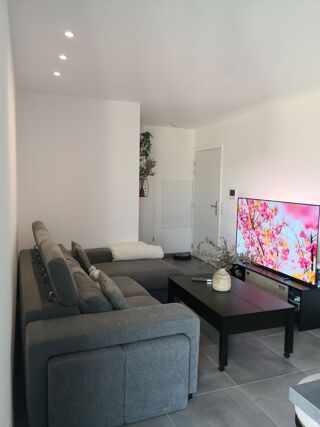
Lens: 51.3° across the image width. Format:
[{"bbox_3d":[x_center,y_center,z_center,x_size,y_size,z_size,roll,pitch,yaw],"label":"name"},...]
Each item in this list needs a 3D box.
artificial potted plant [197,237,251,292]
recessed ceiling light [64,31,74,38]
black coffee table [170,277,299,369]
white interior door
[{"bbox_3d":[0.609,0.484,3.170,0.490,0.470,0.400,2,5,11],"label":"artificial potted plant"},{"bbox_3d":[-0.684,-1.356,2.518,0.083,0.030,0.083,-1,5,-21],"label":"recessed ceiling light"},{"bbox_3d":[0.602,0.942,3.146,0.681,0.439,1.114,-1,5,-21],"label":"black coffee table"},{"bbox_3d":[0.870,-0.147,6.235,0.050,2.070,0.940,-1,5,-21],"label":"white interior door"}]

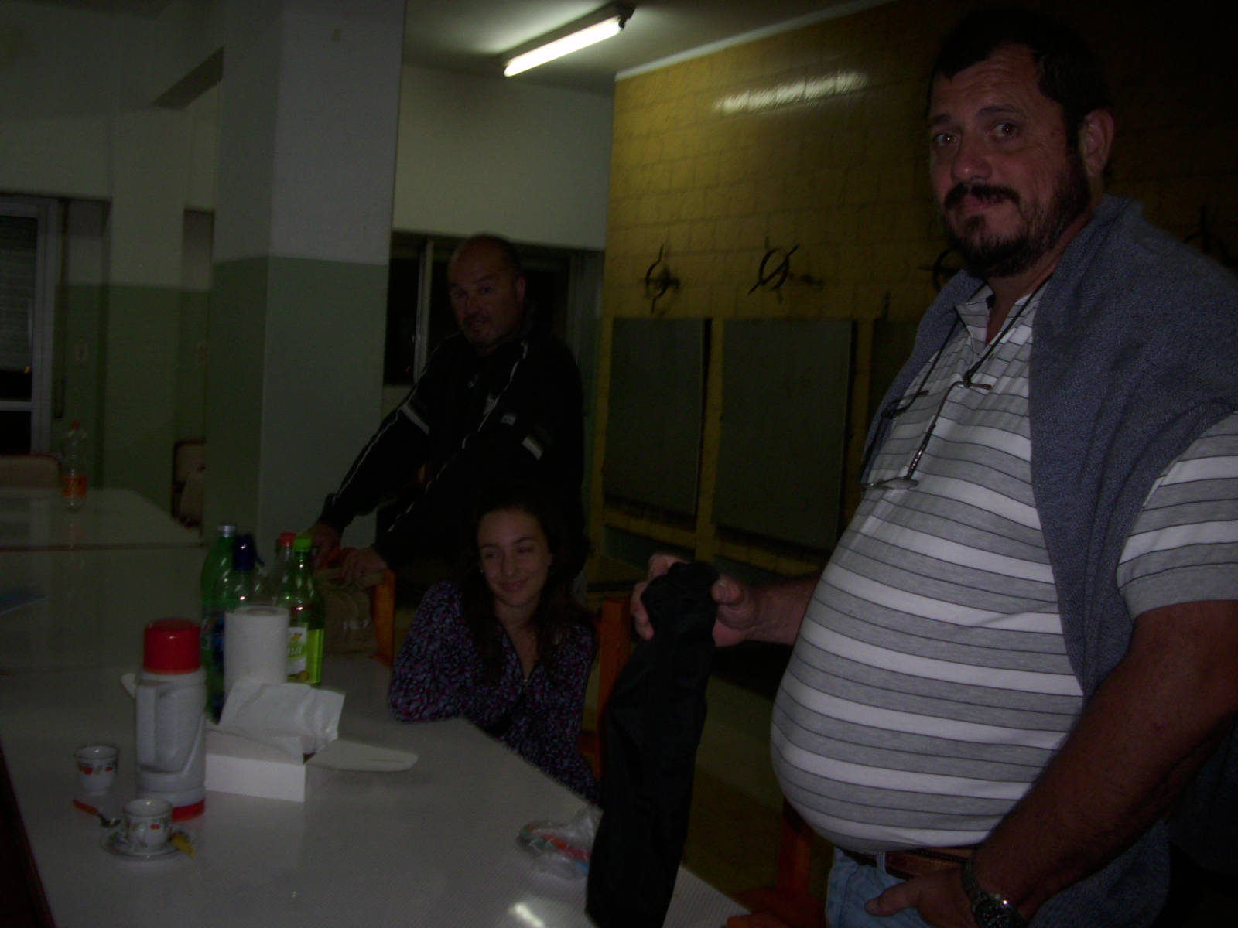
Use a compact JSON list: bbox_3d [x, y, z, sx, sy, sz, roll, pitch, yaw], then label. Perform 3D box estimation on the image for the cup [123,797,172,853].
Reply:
[{"bbox_3d":[-0.621,0.479,1.456,0.064,0.055,0.076,4,6,7],"label":"cup"}]

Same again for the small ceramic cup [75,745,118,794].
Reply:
[{"bbox_3d":[-0.772,0.454,1.641,0.064,0.060,0.067,4,5,0],"label":"small ceramic cup"}]

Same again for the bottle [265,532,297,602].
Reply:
[{"bbox_3d":[-0.667,0.287,2.225,0.092,0.295,0.092,-1,7,-35],"label":"bottle"}]

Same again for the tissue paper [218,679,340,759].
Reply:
[{"bbox_3d":[-0.532,0.400,1.740,0.200,0.090,0.130,4,5,6],"label":"tissue paper"}]

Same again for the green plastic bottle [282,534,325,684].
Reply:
[{"bbox_3d":[-0.619,0.290,2.192,0.089,0.306,0.089,4,5,6],"label":"green plastic bottle"}]

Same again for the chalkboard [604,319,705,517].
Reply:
[{"bbox_3d":[0.187,-0.294,6.385,0.030,1.070,0.890,-1,7,-35],"label":"chalkboard"}]

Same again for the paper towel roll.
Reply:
[{"bbox_3d":[-0.652,0.360,2.004,0.116,0.198,0.116,4,5,0],"label":"paper towel roll"}]

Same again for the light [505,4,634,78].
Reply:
[{"bbox_3d":[-0.306,-2.199,5.765,0.100,0.120,1.240,-1,7,-34],"label":"light"}]

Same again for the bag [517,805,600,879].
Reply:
[{"bbox_3d":[-0.060,0.520,1.510,0.170,0.055,0.140,8,7,37],"label":"bag"}]

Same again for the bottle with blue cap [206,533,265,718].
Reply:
[{"bbox_3d":[-0.681,0.291,2.001,0.098,0.330,0.098,-1,7,-35],"label":"bottle with blue cap"}]

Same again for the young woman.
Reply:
[{"bbox_3d":[-0.243,0.631,2.108,0.520,1.190,0.650,6,7,30],"label":"young woman"}]

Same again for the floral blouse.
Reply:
[{"bbox_3d":[-0.205,0.469,2.040,0.420,0.500,0.310,7,6,33],"label":"floral blouse"}]

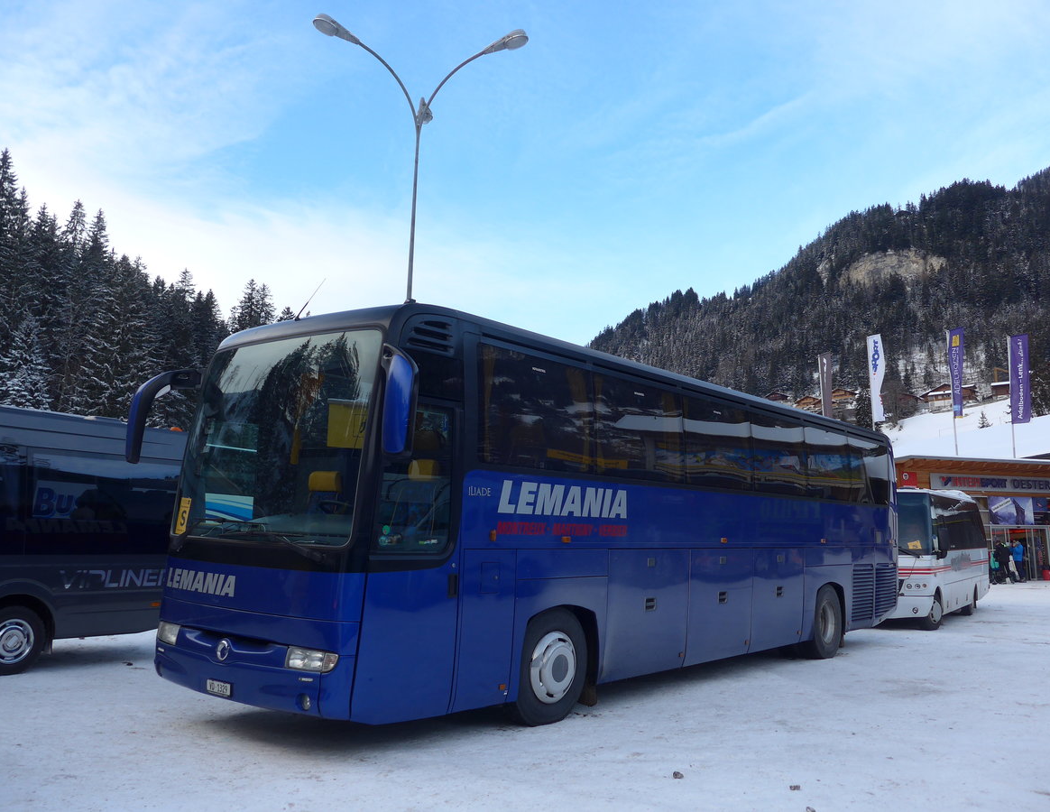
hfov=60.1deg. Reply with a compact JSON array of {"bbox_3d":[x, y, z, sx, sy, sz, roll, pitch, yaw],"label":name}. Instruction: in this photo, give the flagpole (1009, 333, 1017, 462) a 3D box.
[{"bbox_3d":[23.402,0.576,43.384,0.110,8.000,0.110,1,-8,0],"label":"flagpole"}]

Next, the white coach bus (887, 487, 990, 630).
[{"bbox_3d":[8.227,3.150,19.784,2.320,2.800,8.200,-4,-9,34],"label":"white coach bus"}]

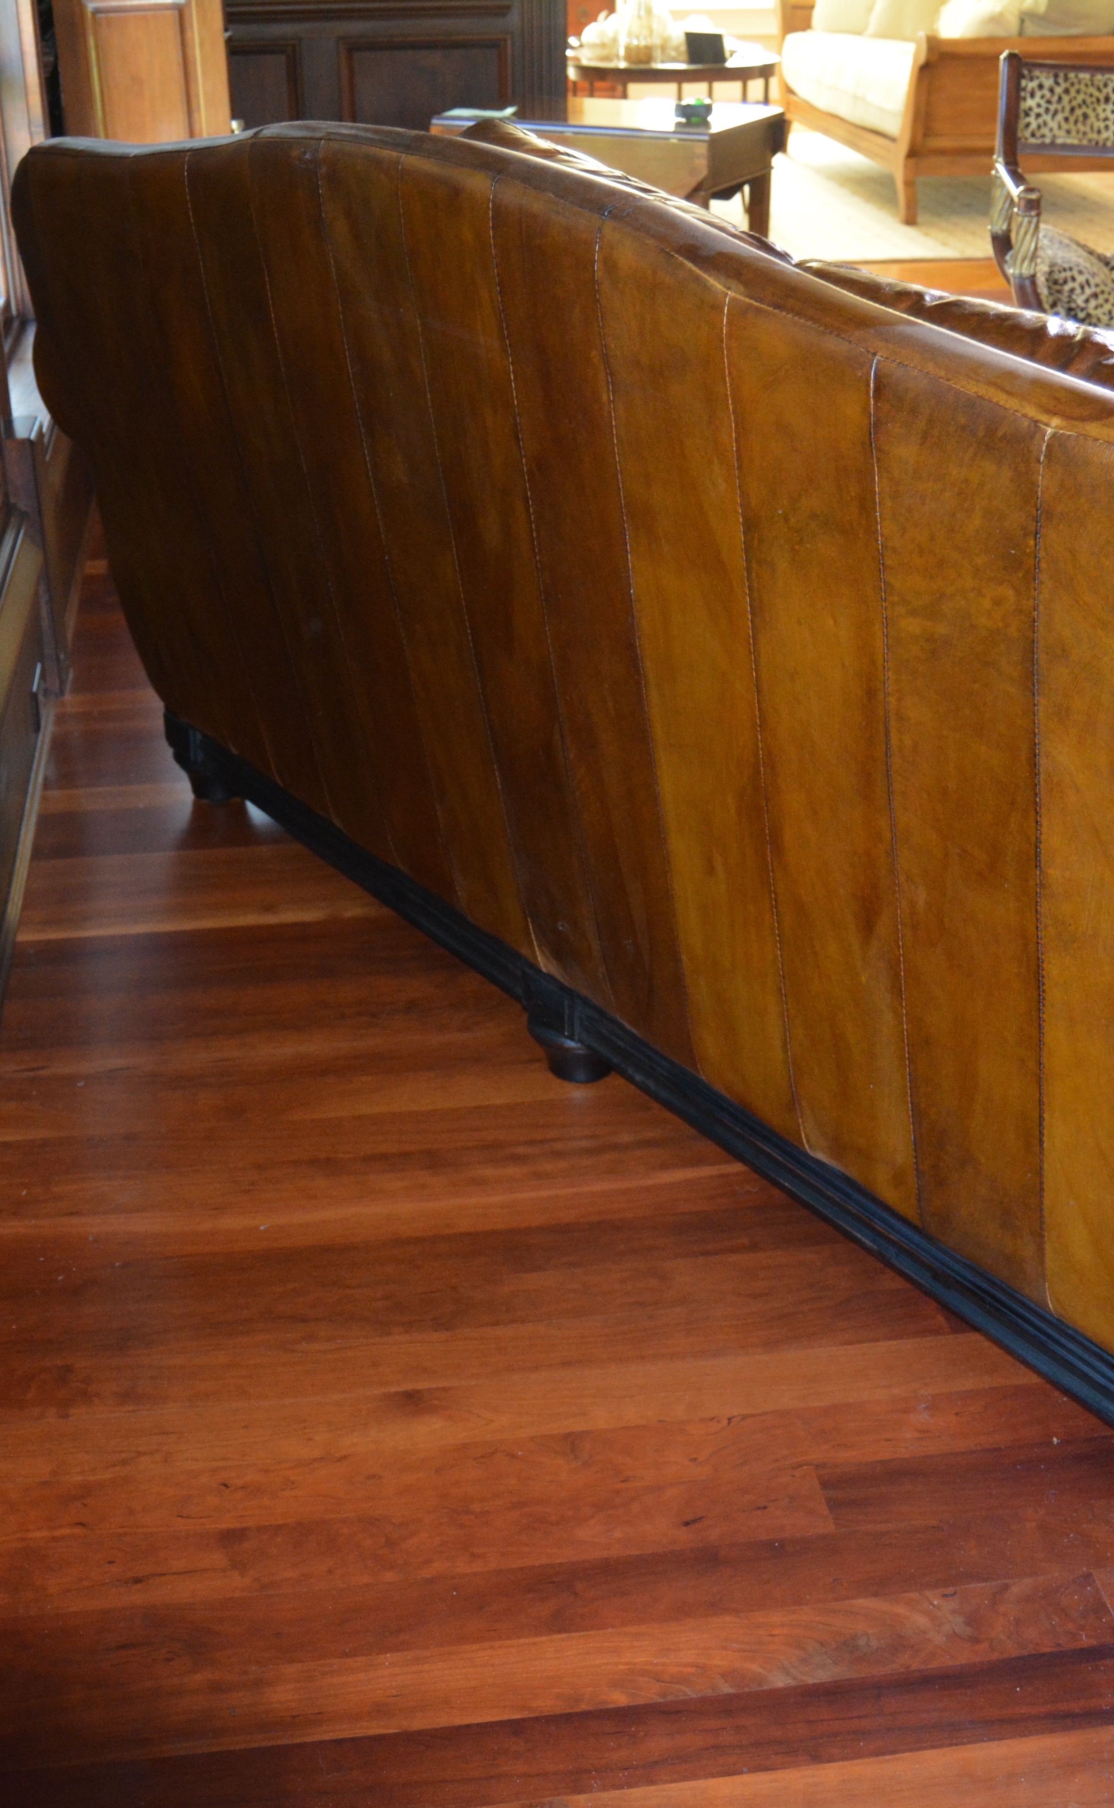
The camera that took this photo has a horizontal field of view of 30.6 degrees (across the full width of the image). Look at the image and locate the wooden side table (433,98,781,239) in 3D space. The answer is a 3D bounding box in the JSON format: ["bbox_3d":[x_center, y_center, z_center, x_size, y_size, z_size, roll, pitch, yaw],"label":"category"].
[{"bbox_3d":[0.140,-1.732,5.480,0.790,0.740,0.660,13,30,23],"label":"wooden side table"}]

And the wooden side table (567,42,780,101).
[{"bbox_3d":[0.556,-3.778,9.758,1.000,0.500,1.000,-4,27,-8],"label":"wooden side table"}]

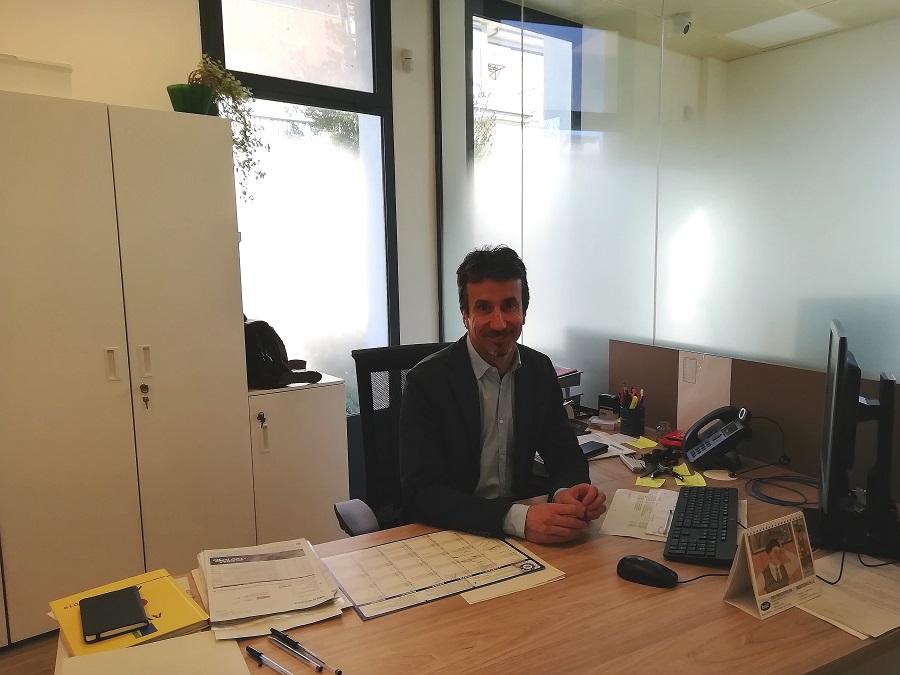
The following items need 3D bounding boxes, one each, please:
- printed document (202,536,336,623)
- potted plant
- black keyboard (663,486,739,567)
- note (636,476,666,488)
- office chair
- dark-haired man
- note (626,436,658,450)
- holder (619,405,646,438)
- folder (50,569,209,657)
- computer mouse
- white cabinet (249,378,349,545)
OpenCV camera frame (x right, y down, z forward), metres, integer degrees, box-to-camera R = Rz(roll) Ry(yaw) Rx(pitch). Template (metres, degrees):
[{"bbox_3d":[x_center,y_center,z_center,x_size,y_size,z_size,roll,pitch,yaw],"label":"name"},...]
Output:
[{"bbox_3d":[-0.365,0.472,1.338,0.212,0.010,0.297,-4,9,-23],"label":"printed document"},{"bbox_3d":[-0.962,-0.846,2.801,0.354,0.533,0.310,-7,10,-39],"label":"potted plant"},{"bbox_3d":[0.602,0.438,1.597,0.155,0.026,0.442,3,9,22],"label":"black keyboard"},{"bbox_3d":[0.564,0.407,1.903,0.076,0.006,0.074,3,9,25],"label":"note"},{"bbox_3d":[0.049,0.604,1.870,0.630,1.110,0.650,-5,9,-28],"label":"office chair"},{"bbox_3d":[0.144,0.479,1.709,0.530,1.400,0.700,-4,8,-21],"label":"dark-haired man"},{"bbox_3d":[0.638,0.353,2.251,0.080,0.016,0.080,4,9,30],"label":"note"},{"bbox_3d":[0.657,0.288,2.430,0.084,0.095,0.084,2,8,15],"label":"holder"},{"bbox_3d":[-0.581,0.500,1.218,0.208,0.020,0.250,-7,10,-39],"label":"folder"},{"bbox_3d":[0.395,0.469,1.351,0.117,0.037,0.063,3,9,23],"label":"computer mouse"},{"bbox_3d":[-0.797,0.586,3.201,0.463,0.798,0.440,-7,10,-39],"label":"white cabinet"}]

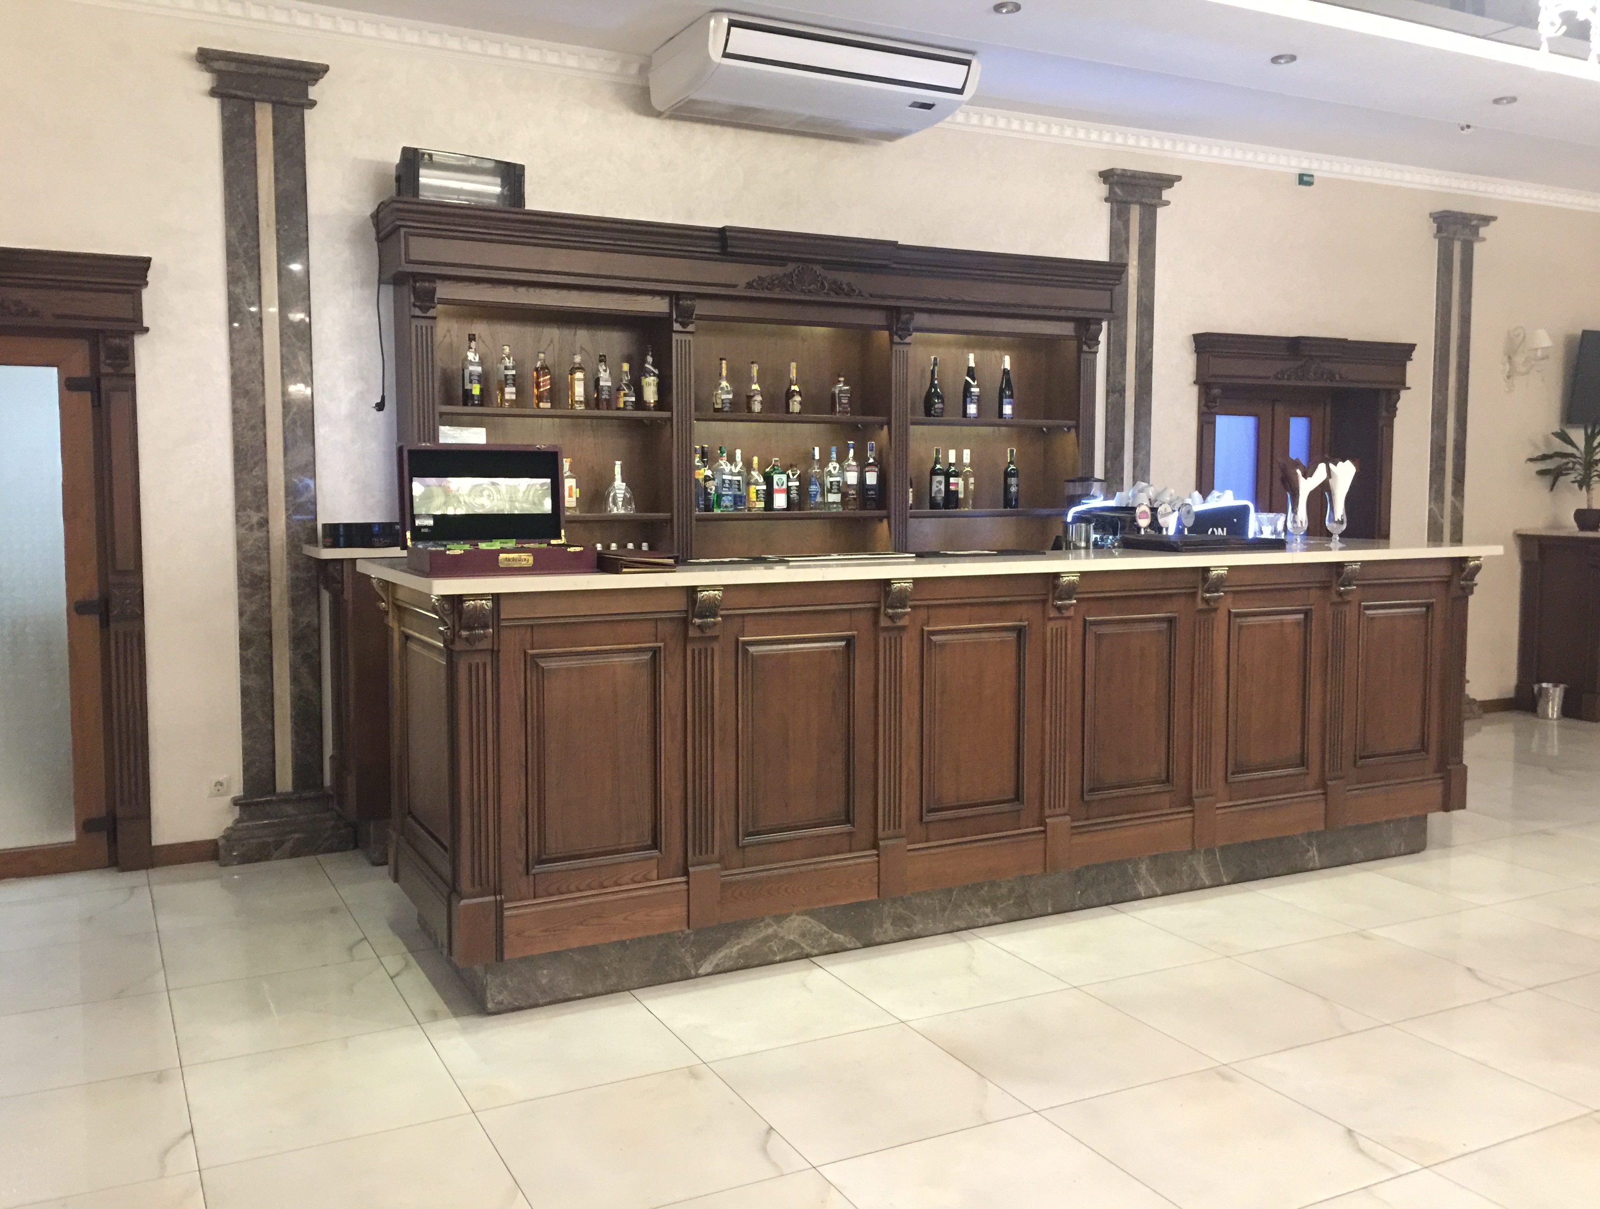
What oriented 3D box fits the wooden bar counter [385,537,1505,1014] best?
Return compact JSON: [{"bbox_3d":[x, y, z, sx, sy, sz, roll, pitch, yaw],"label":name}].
[{"bbox_3d":[0.706,0.445,4.971,4.260,1.244,1.050,-2,5,-27],"label":"wooden bar counter"}]

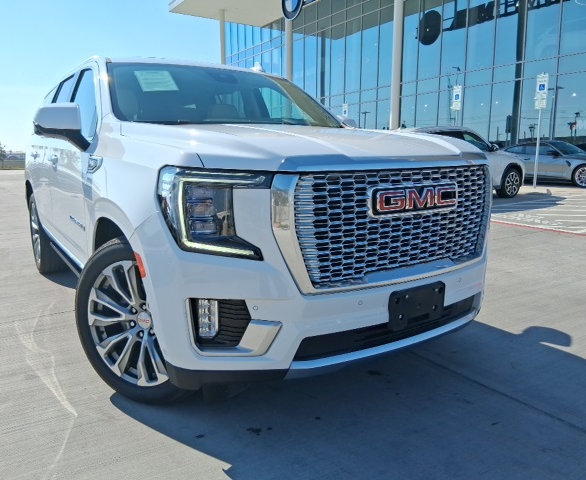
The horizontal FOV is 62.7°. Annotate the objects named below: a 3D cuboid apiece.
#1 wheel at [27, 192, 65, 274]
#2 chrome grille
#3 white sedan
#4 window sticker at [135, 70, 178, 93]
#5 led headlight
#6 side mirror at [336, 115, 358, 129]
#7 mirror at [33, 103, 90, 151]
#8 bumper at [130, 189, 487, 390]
[{"bbox_3d":[-2.485,-0.075,4.936,0.260,0.770,0.770,-8,13,-34],"label":"wheel"},{"bbox_3d":[0.471,-0.074,2.103,1.170,0.500,0.170,-8,13,-34],"label":"chrome grille"},{"bbox_3d":[3.400,-1.705,11.070,4.600,1.580,1.870,-8,13,-34],"label":"white sedan"},{"bbox_3d":[-0.905,-1.046,3.174,0.240,0.010,0.200,-12,55,-29],"label":"window sticker"},{"bbox_3d":[-0.294,-0.084,1.778,0.340,0.345,0.310,-8,13,-34],"label":"led headlight"},{"bbox_3d":[0.412,-0.898,3.932,0.280,0.260,0.220,-8,13,-34],"label":"side mirror"},{"bbox_3d":[-1.329,-0.656,2.765,0.280,0.260,0.220,-8,13,-34],"label":"mirror"},{"bbox_3d":[0.354,0.136,2.318,2.000,0.780,0.680,-8,13,-34],"label":"bumper"}]

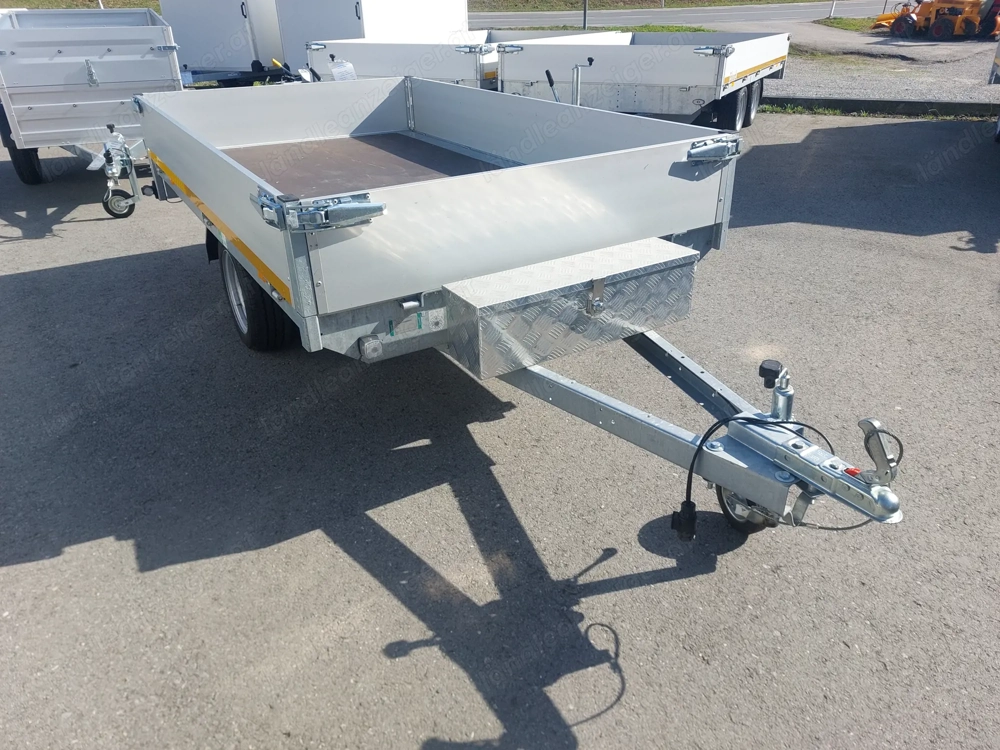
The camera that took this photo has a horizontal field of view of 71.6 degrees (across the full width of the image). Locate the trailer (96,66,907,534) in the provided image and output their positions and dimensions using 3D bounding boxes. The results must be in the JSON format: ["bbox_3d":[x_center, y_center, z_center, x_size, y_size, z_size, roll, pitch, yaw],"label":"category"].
[{"bbox_3d":[-0.222,-0.510,2.789,1.627,0.921,3.821,-17,32,-28],"label":"trailer"}]

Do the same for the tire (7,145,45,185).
[{"bbox_3d":[-4.001,-1.896,5.804,0.175,0.580,0.580,-12,30,-21],"label":"tire"}]

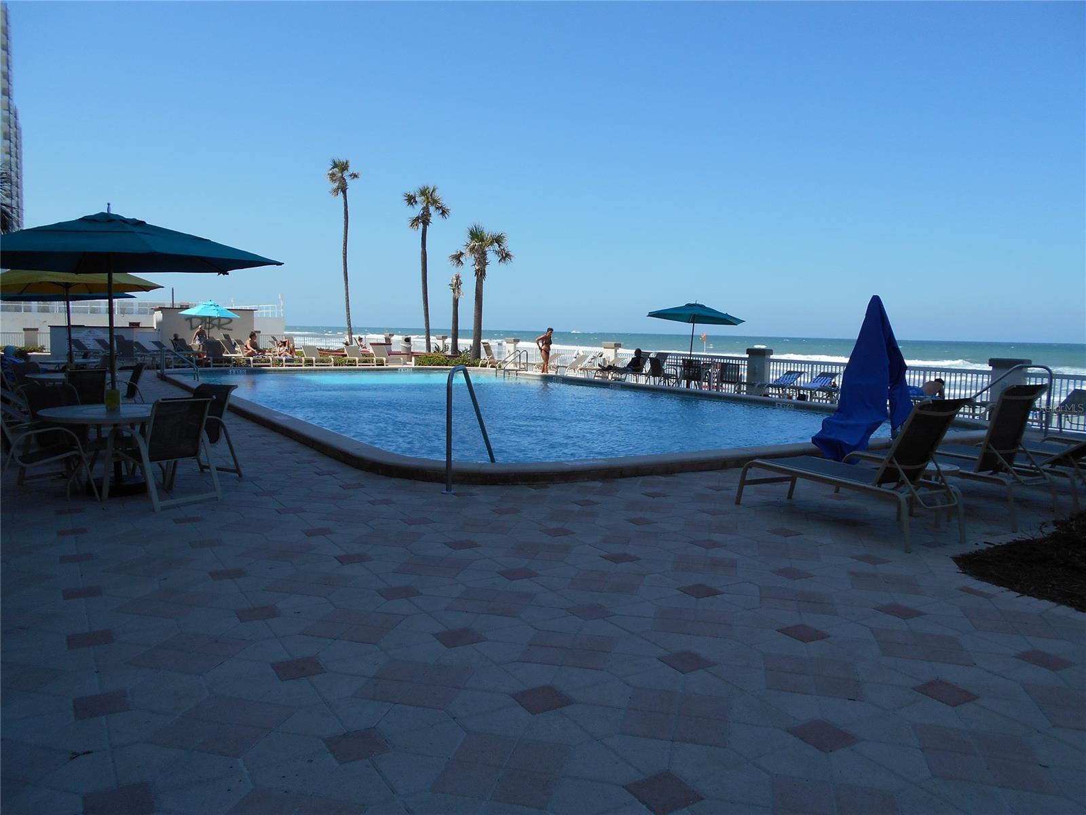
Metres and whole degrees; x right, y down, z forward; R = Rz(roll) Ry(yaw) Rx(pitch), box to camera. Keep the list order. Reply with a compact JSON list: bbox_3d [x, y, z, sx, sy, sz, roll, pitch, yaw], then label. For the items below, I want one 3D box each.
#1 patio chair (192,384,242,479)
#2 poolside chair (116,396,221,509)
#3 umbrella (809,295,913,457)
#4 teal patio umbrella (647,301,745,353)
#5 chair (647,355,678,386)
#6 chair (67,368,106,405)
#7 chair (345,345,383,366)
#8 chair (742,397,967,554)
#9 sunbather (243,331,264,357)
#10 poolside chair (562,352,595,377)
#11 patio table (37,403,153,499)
[{"bbox_3d":[-3.487,0.252,8.114,0.610,0.935,0.740,4,6,27],"label":"patio chair"},{"bbox_3d":[-3.324,0.352,7.138,0.760,0.925,0.620,4,6,30],"label":"poolside chair"},{"bbox_3d":[4.090,-0.368,10.352,1.100,2.080,0.700,-2,6,-28],"label":"umbrella"},{"bbox_3d":[4.182,-1.692,22.431,2.720,2.470,2.720,-2,6,-28],"label":"teal patio umbrella"},{"bbox_3d":[3.267,-0.888,22.200,0.700,0.920,0.600,-1,6,-25],"label":"chair"},{"bbox_3d":[-6.696,-0.094,11.856,0.620,0.950,0.700,-4,7,-43],"label":"chair"},{"bbox_3d":[-7.339,-2.021,32.482,0.700,0.870,1.950,-2,6,-31],"label":"chair"},{"bbox_3d":[2.540,0.414,6.849,0.670,1.110,1.850,-2,6,-28],"label":"chair"},{"bbox_3d":[-10.342,-2.227,29.200,0.780,0.880,0.520,4,6,28],"label":"sunbather"},{"bbox_3d":[1.089,-1.396,27.200,1.800,0.900,0.700,-2,6,-31],"label":"poolside chair"},{"bbox_3d":[-3.900,0.403,7.508,1.260,0.730,1.260,-2,6,-28],"label":"patio table"}]

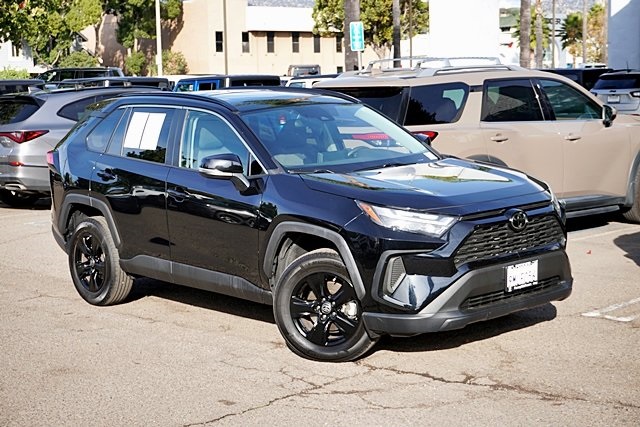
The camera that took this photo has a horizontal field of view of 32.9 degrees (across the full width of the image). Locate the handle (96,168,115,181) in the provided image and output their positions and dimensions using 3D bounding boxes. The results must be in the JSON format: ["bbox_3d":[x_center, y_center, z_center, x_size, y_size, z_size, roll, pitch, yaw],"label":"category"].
[{"bbox_3d":[-1.663,-0.299,8.475,0.060,0.055,0.230,-8,10,-42],"label":"handle"}]

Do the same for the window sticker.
[{"bbox_3d":[-1.342,-0.630,8.302,0.010,0.285,0.435,19,-9,-42],"label":"window sticker"}]

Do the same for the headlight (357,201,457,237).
[{"bbox_3d":[0.526,0.032,6.478,0.430,0.210,0.480,-8,10,-42],"label":"headlight"}]

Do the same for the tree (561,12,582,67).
[{"bbox_3d":[16.768,-10.468,72.355,2.000,5.800,2.000,-1,7,0],"label":"tree"}]

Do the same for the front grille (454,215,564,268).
[{"bbox_3d":[1.215,0.153,6.744,1.040,0.260,0.130,-8,10,-42],"label":"front grille"}]

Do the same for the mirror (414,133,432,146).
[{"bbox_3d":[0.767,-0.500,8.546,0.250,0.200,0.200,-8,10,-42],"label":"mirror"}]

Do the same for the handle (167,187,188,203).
[{"bbox_3d":[-1.027,-0.141,7.827,0.055,0.075,0.220,-8,10,-42],"label":"handle"}]

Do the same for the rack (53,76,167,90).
[{"bbox_3d":[-3.498,-1.924,16.630,1.950,0.150,1.150,-8,9,-40],"label":"rack"}]

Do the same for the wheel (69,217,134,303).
[{"bbox_3d":[-1.763,0.381,8.858,0.230,0.720,0.720,-8,10,-42],"label":"wheel"}]

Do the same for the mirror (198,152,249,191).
[{"bbox_3d":[-0.642,-0.282,7.289,0.240,0.250,0.200,-8,10,-42],"label":"mirror"}]

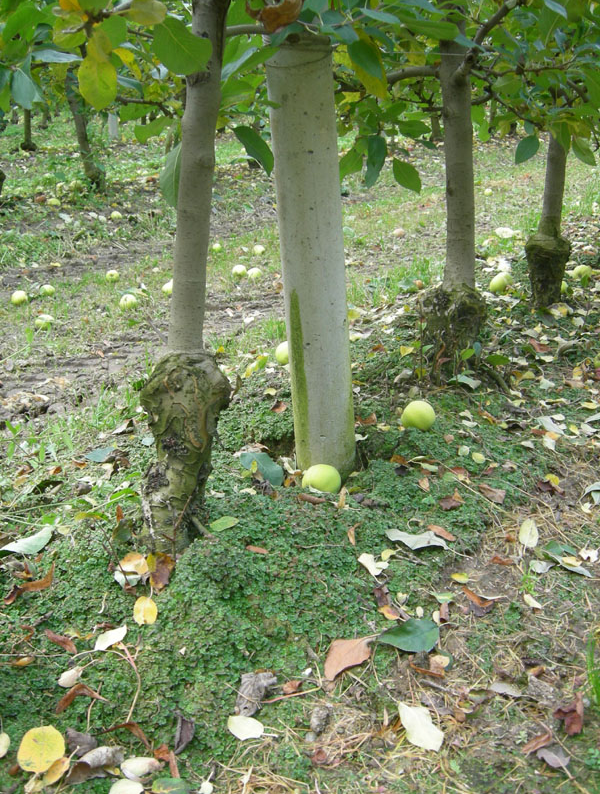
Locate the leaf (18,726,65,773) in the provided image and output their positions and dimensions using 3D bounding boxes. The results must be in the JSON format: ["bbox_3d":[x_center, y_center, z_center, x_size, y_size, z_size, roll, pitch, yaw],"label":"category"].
[{"bbox_3d":[-0.296,0.403,1.006,0.048,0.010,0.055,6,41,-3],"label":"leaf"}]

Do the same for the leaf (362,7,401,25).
[{"bbox_3d":[0.139,-0.650,1.500,0.072,0.012,0.036,17,23,12],"label":"leaf"}]

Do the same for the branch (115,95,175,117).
[{"bbox_3d":[-0.257,-0.480,1.450,0.098,0.030,0.040,0,18,0],"label":"branch"}]

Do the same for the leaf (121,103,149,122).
[{"bbox_3d":[-0.270,-0.470,1.450,0.062,0.014,0.045,-18,52,-21],"label":"leaf"}]

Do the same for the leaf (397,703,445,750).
[{"bbox_3d":[0.153,0.423,1.129,0.044,0.012,0.083,-18,35,-22],"label":"leaf"}]

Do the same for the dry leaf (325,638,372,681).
[{"bbox_3d":[0.066,0.358,1.203,0.059,0.015,0.082,16,33,26],"label":"dry leaf"}]

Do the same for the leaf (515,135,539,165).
[{"bbox_3d":[0.605,-0.661,2.350,0.050,0.093,0.017,35,4,4],"label":"leaf"}]

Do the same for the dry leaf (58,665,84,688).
[{"bbox_3d":[-0.299,0.366,1.149,0.027,0.012,0.038,19,35,30],"label":"dry leaf"}]

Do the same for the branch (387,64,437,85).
[{"bbox_3d":[0.232,-0.671,1.830,0.108,0.036,0.032,6,21,-2],"label":"branch"}]

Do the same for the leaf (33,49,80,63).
[{"bbox_3d":[-0.347,-0.485,1.250,0.070,0.022,0.040,-2,20,-4],"label":"leaf"}]

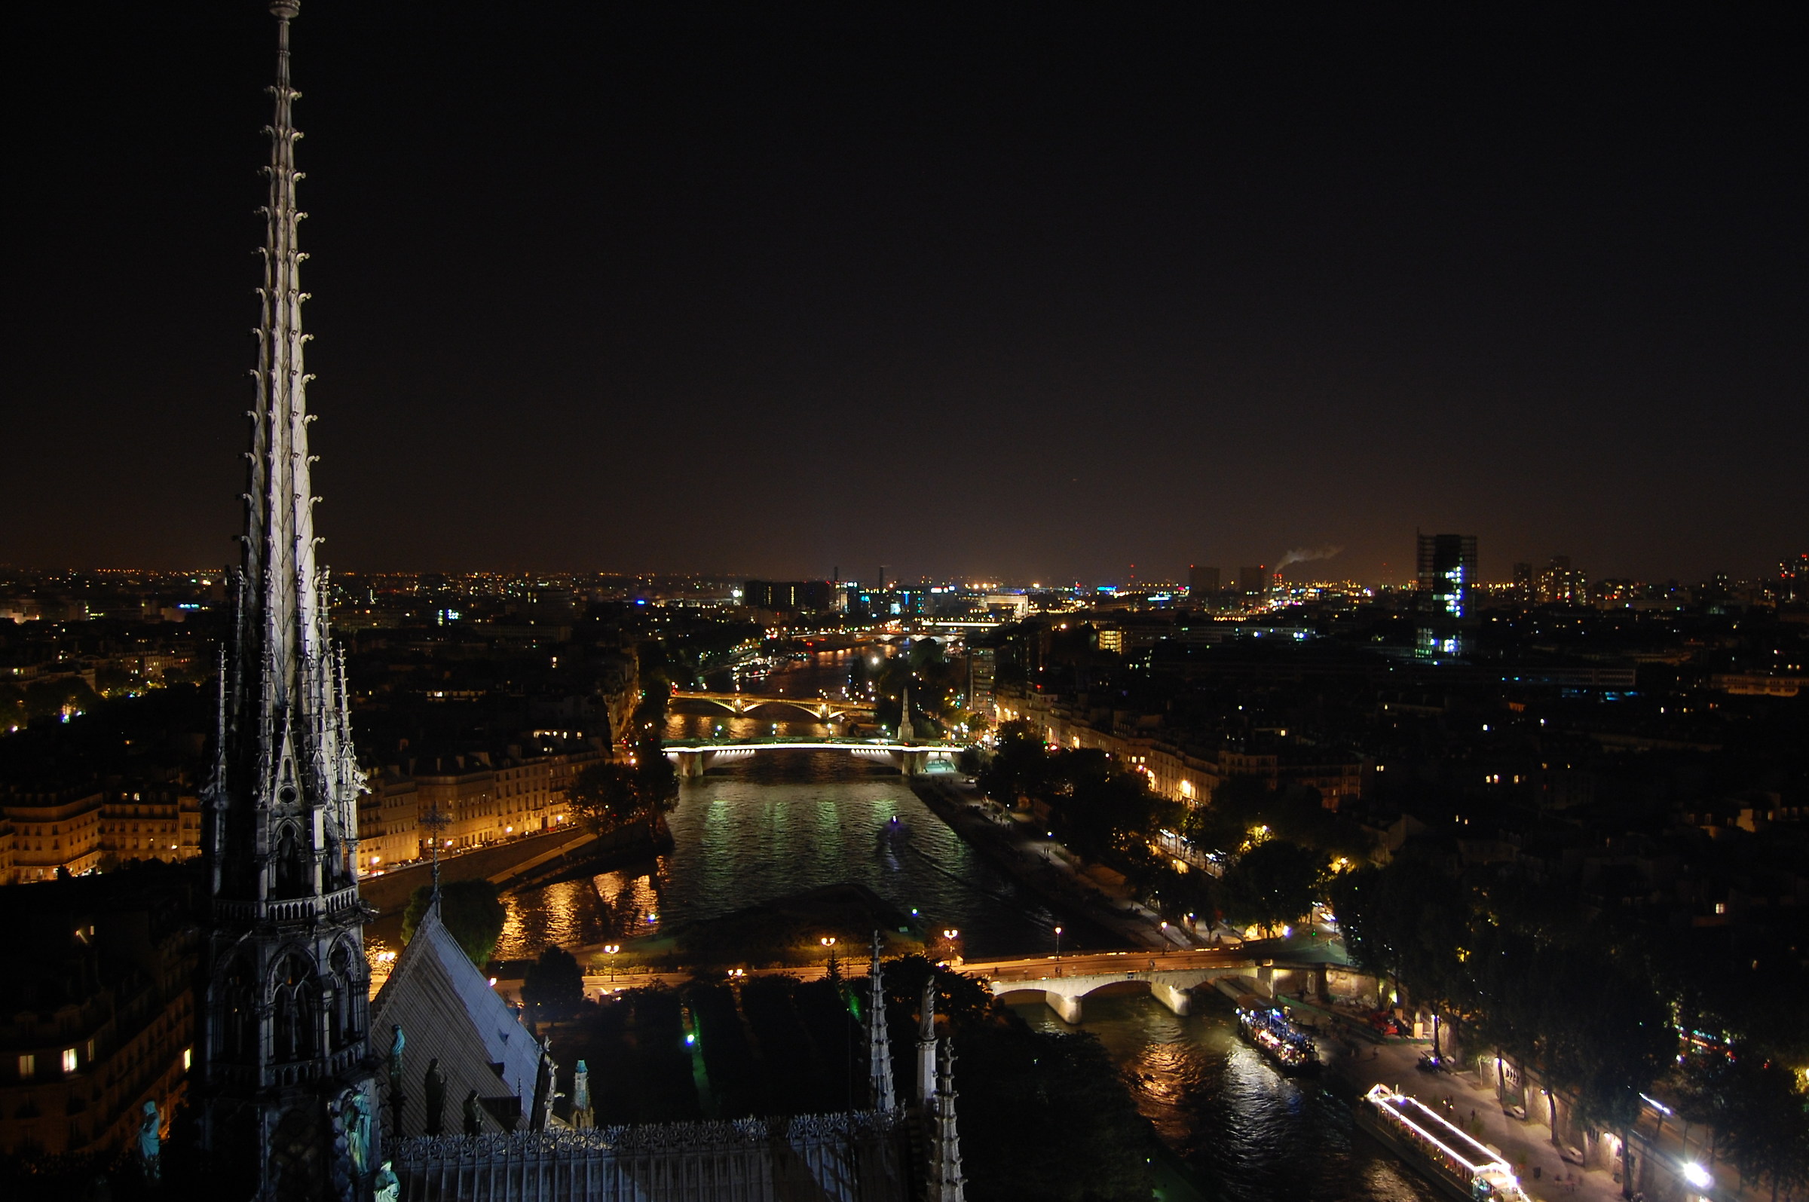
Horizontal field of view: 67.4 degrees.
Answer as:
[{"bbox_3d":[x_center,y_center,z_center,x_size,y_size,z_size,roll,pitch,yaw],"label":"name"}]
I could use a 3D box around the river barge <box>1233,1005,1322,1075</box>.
[{"bbox_3d":[59.500,69.862,217.226,6.000,3.800,21.500,0,1,-7],"label":"river barge"}]

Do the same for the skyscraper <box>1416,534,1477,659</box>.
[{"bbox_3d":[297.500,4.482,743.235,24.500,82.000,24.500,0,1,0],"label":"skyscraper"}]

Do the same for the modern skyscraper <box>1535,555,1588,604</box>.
[{"bbox_3d":[1186.000,-38.522,2449.718,82.000,88.000,45.000,1,1,26],"label":"modern skyscraper"}]

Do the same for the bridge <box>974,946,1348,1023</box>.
[{"bbox_3d":[42.254,67.464,239.794,66.000,7.800,12.500,0,1,-13],"label":"bridge"}]

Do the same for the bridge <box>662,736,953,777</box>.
[{"bbox_3d":[-37.946,59.421,524.666,118.000,12.800,23.000,0,1,-3],"label":"bridge"}]

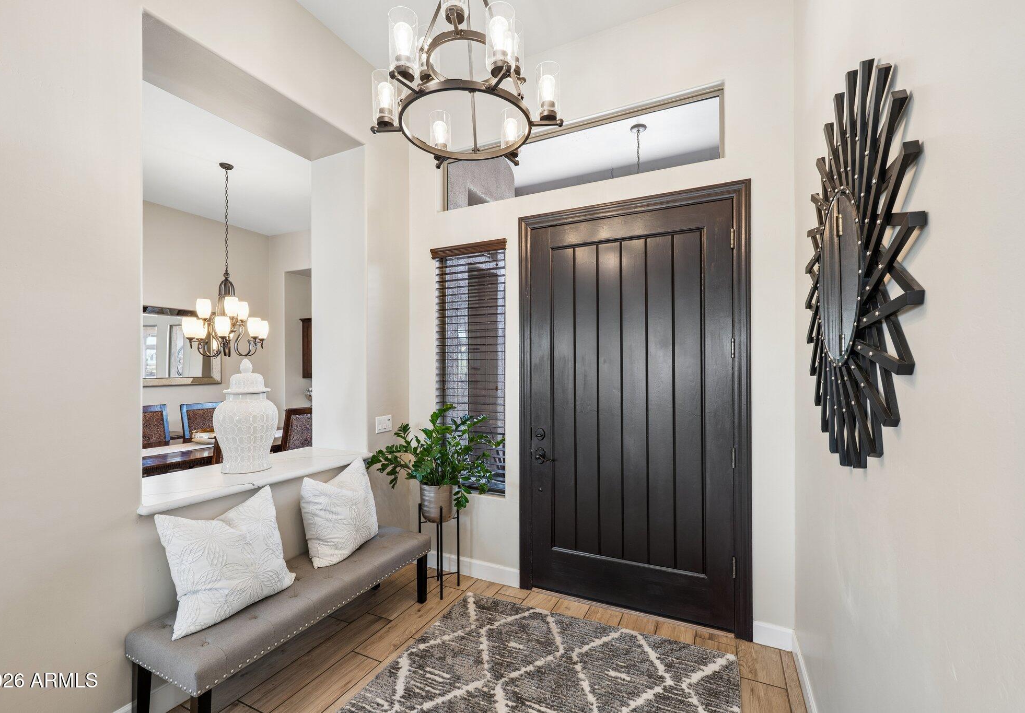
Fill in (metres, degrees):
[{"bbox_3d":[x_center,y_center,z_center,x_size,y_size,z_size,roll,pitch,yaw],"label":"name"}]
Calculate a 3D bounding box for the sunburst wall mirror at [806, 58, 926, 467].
[{"bbox_3d":[0.902,-0.209,1.145,0.060,0.980,0.970,0,-1,26],"label":"sunburst wall mirror"}]

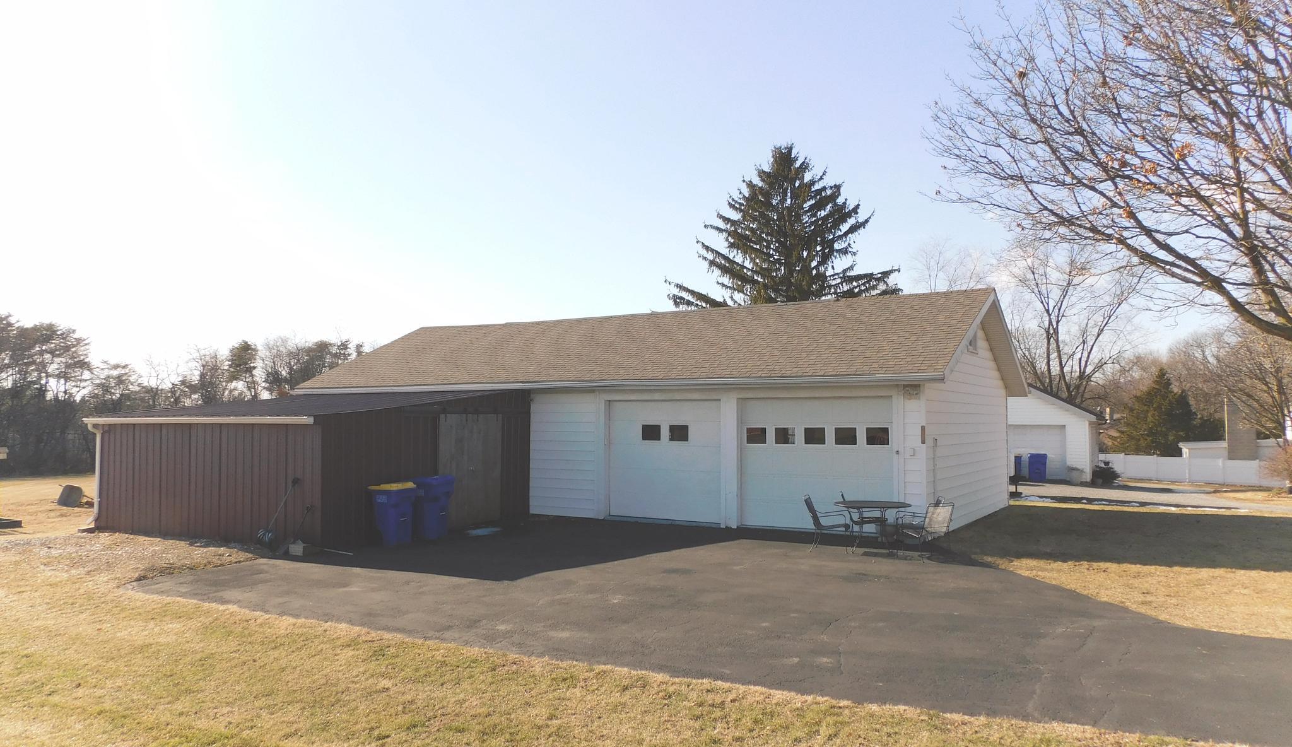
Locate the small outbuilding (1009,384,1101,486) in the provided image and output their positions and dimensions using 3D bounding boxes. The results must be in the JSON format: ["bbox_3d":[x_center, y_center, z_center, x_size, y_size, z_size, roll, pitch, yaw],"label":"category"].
[{"bbox_3d":[16.700,2.440,37.949,4.850,3.850,6.450,-2,-4,32],"label":"small outbuilding"}]

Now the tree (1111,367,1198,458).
[{"bbox_3d":[35.164,3.413,61.890,6.100,7.595,6.100,-2,-4,32],"label":"tree"}]

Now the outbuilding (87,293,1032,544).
[{"bbox_3d":[-1.316,0.768,20.805,16.900,5.010,14.050,-2,-4,32],"label":"outbuilding"}]

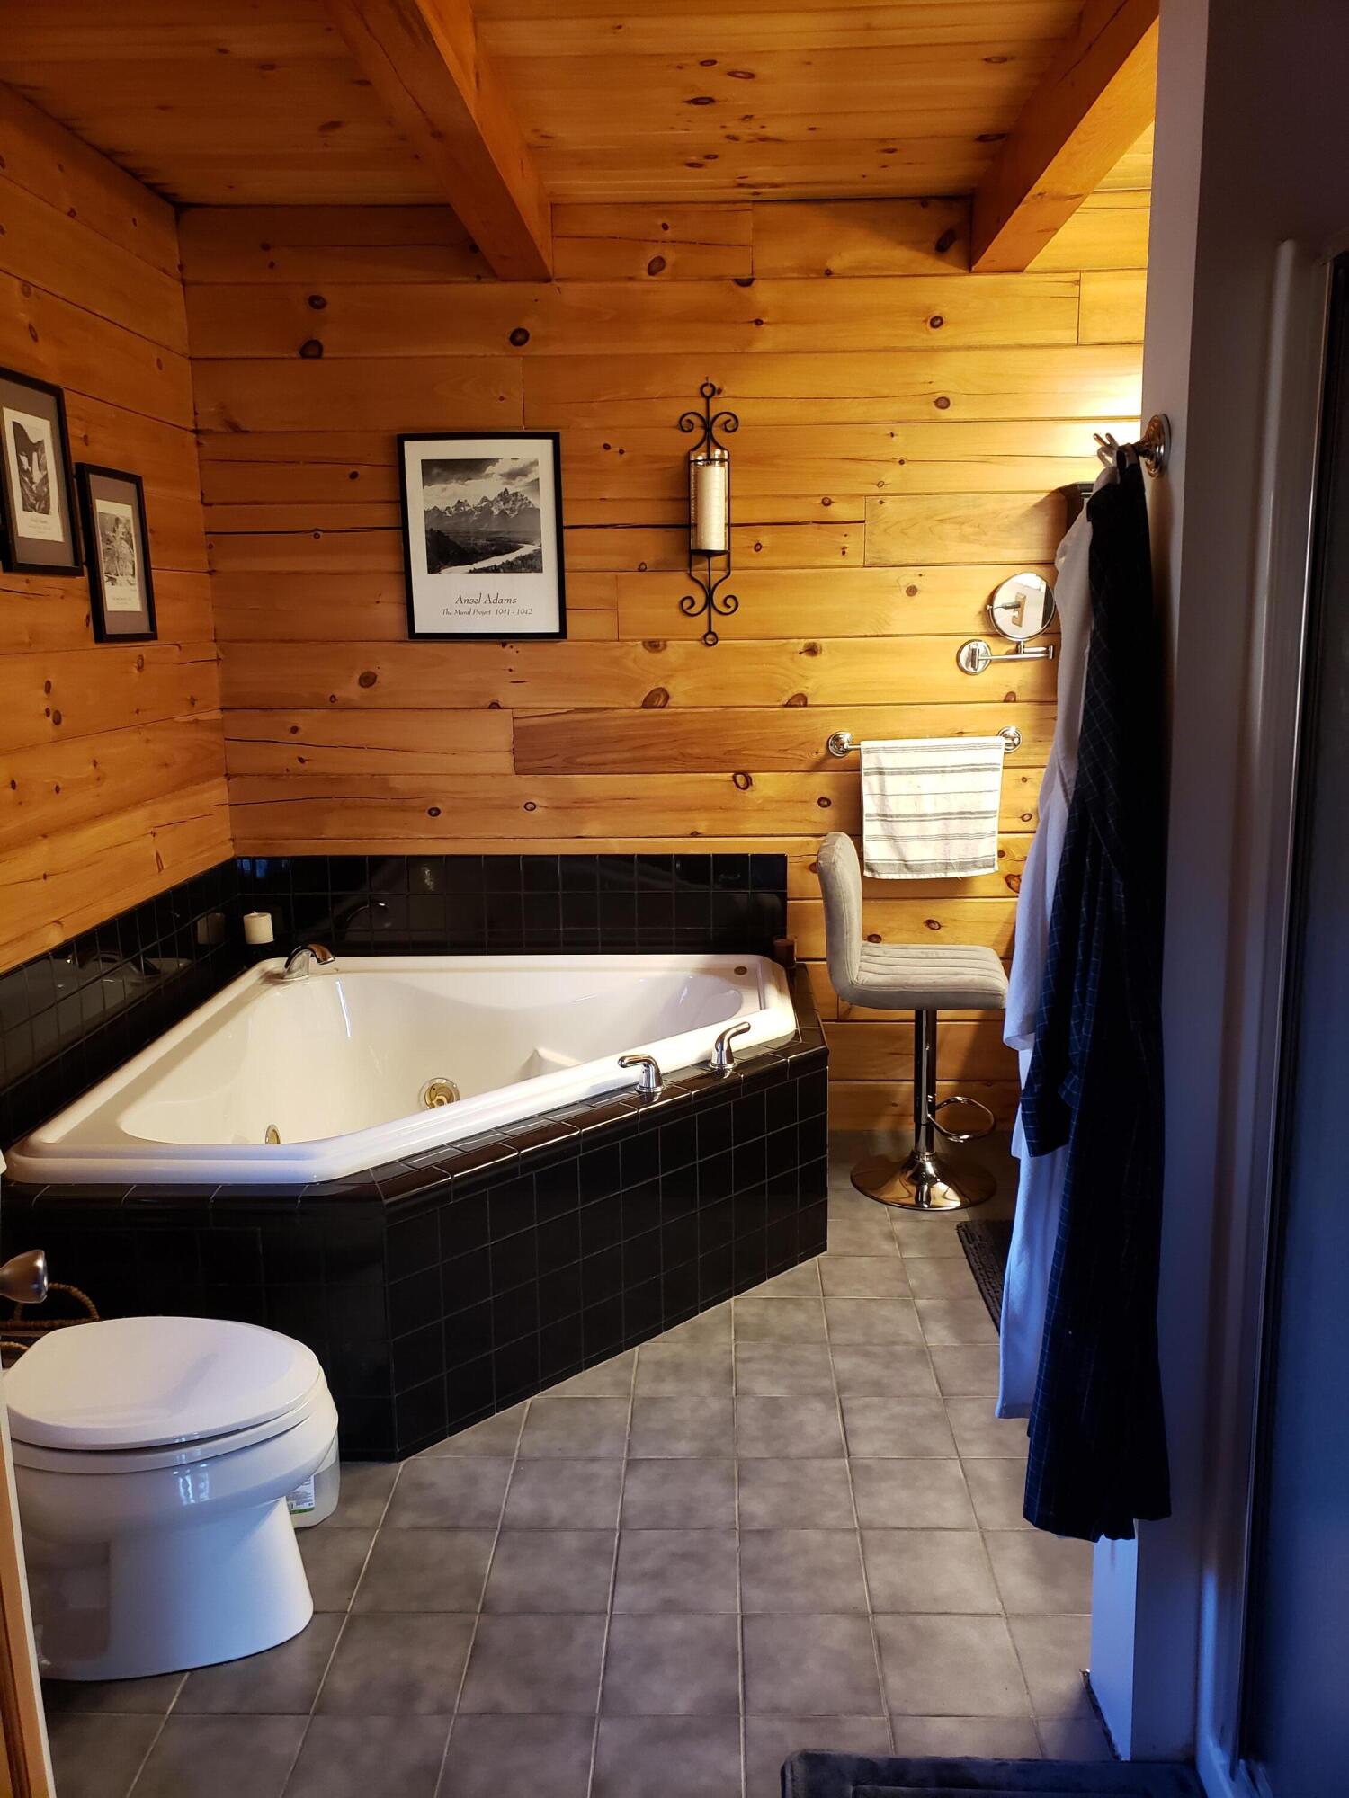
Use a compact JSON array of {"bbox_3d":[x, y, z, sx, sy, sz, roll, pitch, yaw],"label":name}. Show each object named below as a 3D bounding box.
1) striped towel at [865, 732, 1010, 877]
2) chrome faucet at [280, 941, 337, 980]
[{"bbox_3d":[0.713,-0.254,3.755,0.392,0.378,0.045,-1,11,1],"label":"striped towel"},{"bbox_3d":[-1.021,0.175,3.761,0.055,0.090,0.190,-12,15,-42],"label":"chrome faucet"}]

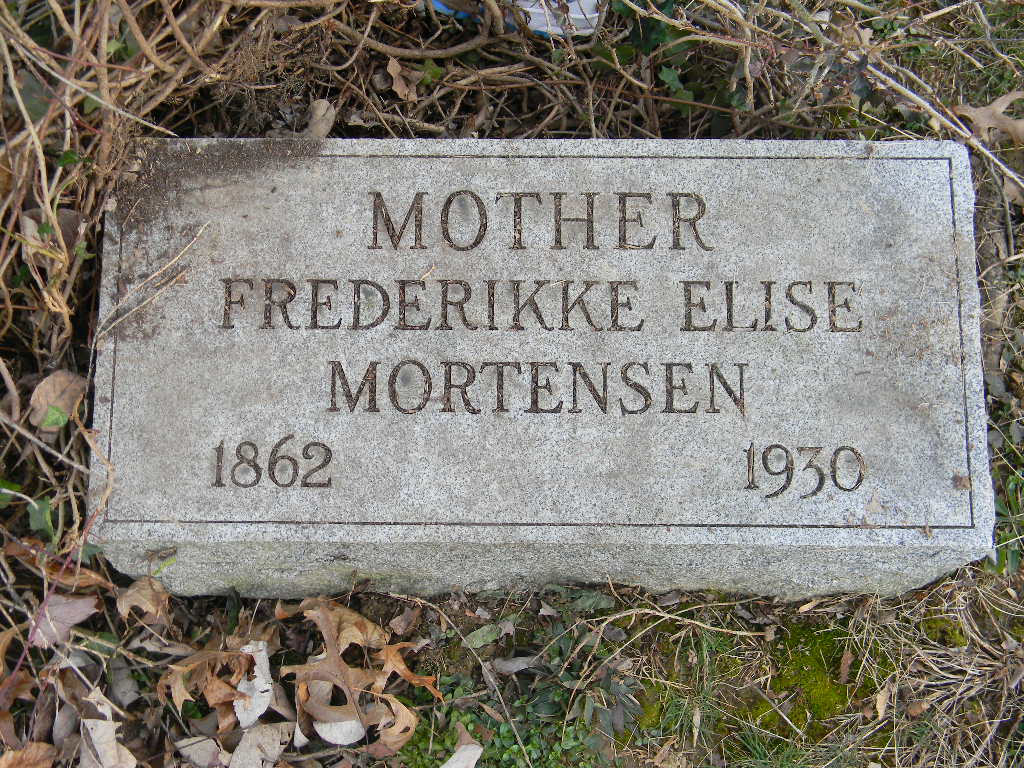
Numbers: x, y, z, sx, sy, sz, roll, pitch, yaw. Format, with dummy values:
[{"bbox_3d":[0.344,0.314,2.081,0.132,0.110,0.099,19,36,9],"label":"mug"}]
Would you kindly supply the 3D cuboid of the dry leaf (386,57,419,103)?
[{"bbox_3d":[-0.084,-0.232,0.925,0.025,0.020,0.031,0,74,0],"label":"dry leaf"}]

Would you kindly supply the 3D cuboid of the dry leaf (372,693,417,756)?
[{"bbox_3d":[-0.083,0.241,0.860,0.034,0.018,0.041,-2,74,0],"label":"dry leaf"}]

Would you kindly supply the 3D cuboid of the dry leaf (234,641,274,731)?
[{"bbox_3d":[-0.181,0.210,0.845,0.027,0.016,0.056,-8,74,-2],"label":"dry leaf"}]

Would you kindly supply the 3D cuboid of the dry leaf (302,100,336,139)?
[{"bbox_3d":[-0.145,-0.198,0.915,0.022,0.010,0.037,15,75,5],"label":"dry leaf"}]

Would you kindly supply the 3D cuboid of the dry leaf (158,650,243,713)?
[{"bbox_3d":[-0.221,0.211,0.860,0.060,0.025,0.043,0,74,1],"label":"dry leaf"}]

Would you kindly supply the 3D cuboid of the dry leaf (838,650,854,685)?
[{"bbox_3d":[0.244,0.206,0.885,0.009,0.005,0.026,14,75,4],"label":"dry leaf"}]

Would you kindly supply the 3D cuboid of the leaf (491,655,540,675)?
[{"bbox_3d":[0.003,0.204,0.880,0.038,0.007,0.011,-15,75,-4],"label":"leaf"}]

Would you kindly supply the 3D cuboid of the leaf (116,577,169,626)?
[{"bbox_3d":[-0.262,0.154,0.862,0.043,0.020,0.035,0,74,0],"label":"leaf"}]

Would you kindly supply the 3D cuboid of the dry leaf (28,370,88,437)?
[{"bbox_3d":[-0.325,0.013,0.870,0.038,0.014,0.051,40,78,11],"label":"dry leaf"}]

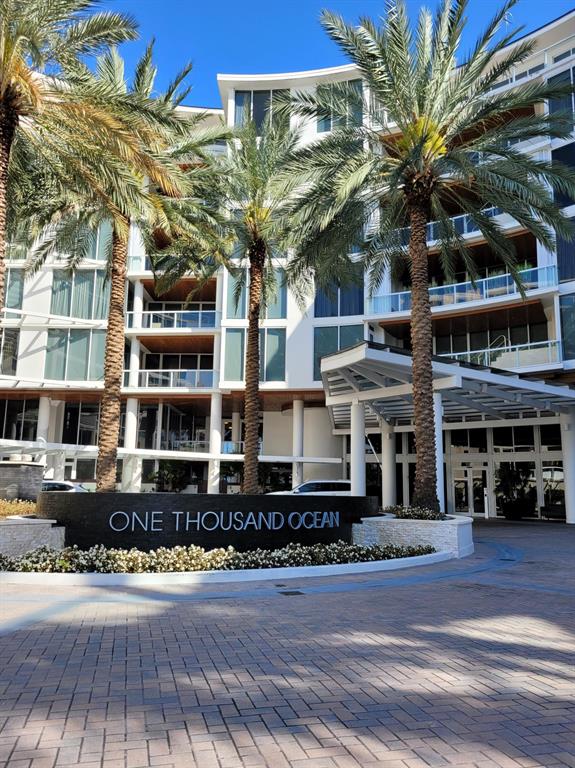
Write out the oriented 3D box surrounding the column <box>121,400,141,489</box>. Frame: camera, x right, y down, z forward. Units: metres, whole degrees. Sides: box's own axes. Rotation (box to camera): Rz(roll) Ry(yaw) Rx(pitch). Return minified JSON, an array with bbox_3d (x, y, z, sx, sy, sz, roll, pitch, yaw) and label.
[{"bbox_3d":[-9.230,3.892,33.690,0.720,6.208,0.720,1,-9,0],"label":"column"}]

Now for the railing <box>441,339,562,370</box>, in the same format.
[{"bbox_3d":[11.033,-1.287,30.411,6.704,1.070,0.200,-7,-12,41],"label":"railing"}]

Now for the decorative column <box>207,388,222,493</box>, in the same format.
[{"bbox_3d":[-4.364,4.081,34.683,0.680,6.800,0.680,1,-9,0],"label":"decorative column"}]

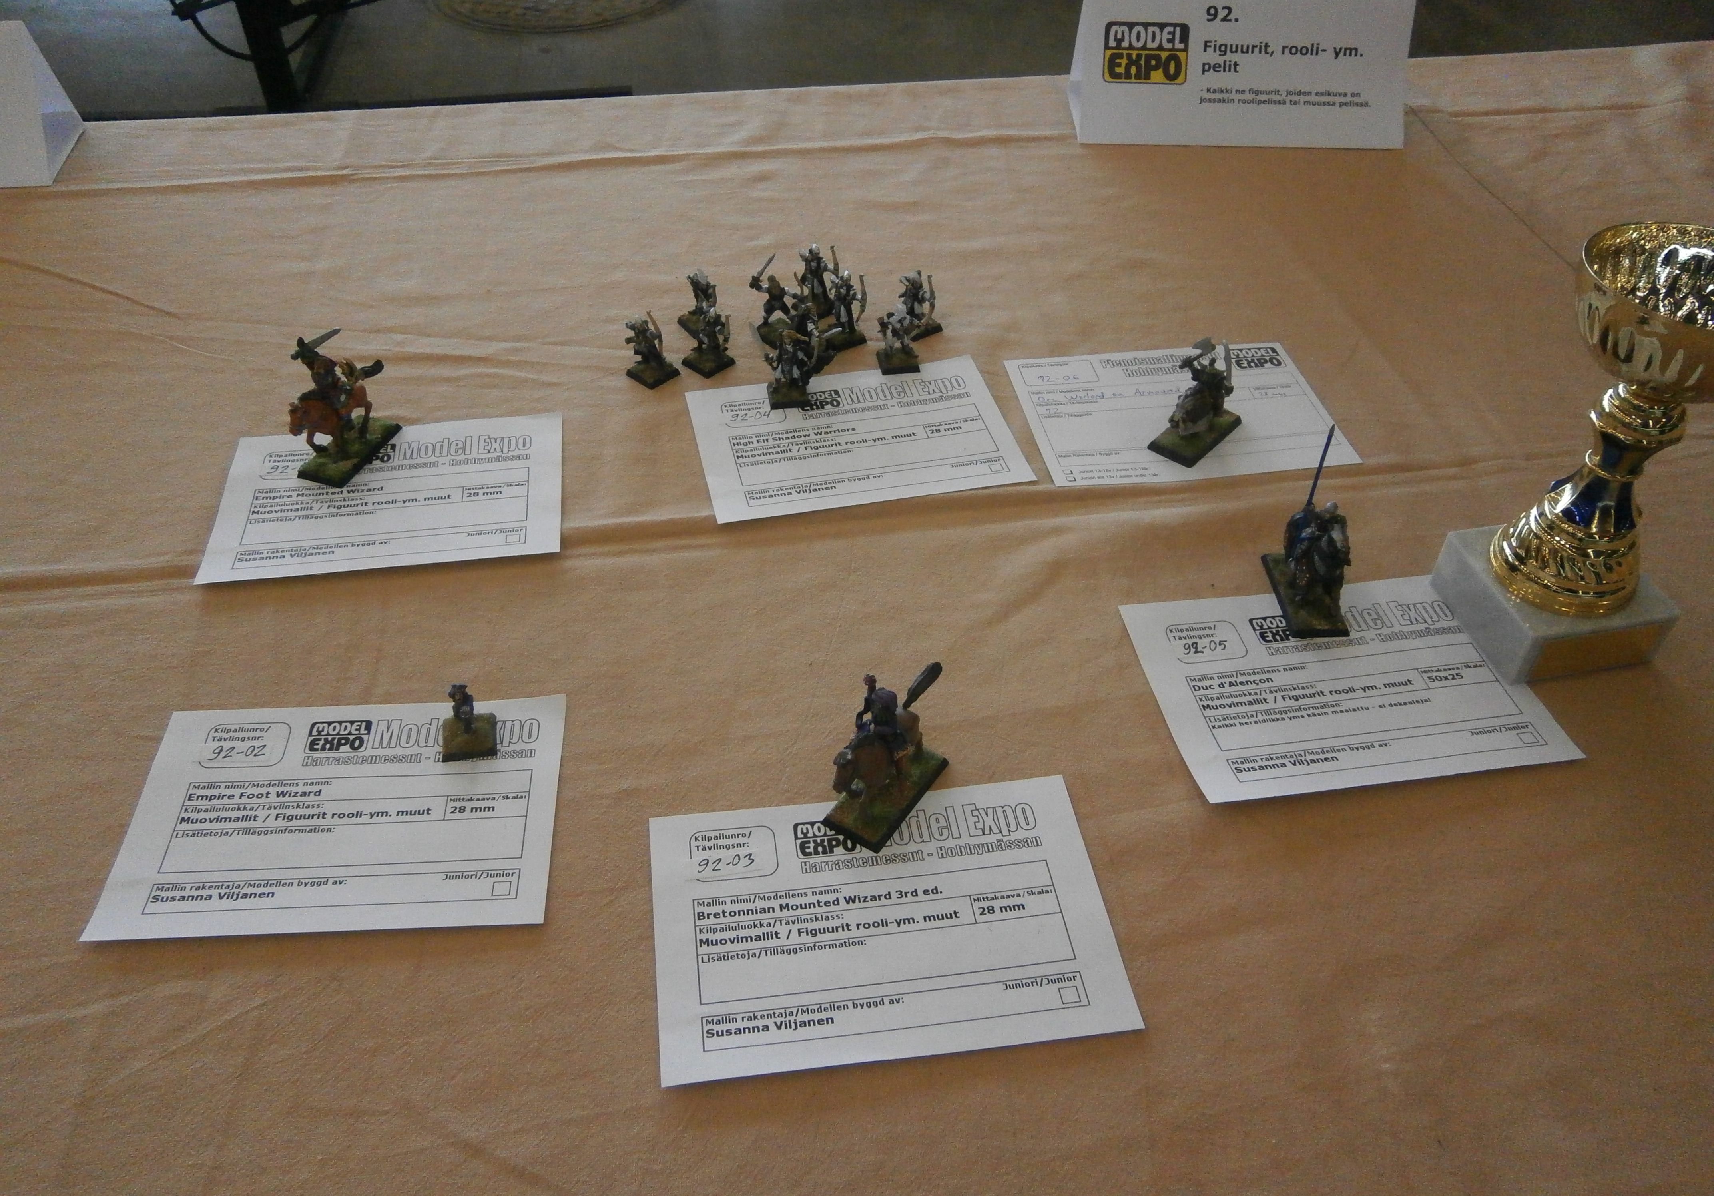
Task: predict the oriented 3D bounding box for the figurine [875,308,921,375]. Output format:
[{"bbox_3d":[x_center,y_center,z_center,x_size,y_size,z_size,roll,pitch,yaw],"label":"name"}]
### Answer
[{"bbox_3d":[0.022,-0.135,0.662,0.023,0.034,0.022,-4,45,-6],"label":"figurine"}]

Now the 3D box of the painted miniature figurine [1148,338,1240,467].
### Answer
[{"bbox_3d":[0.163,-0.096,0.600,0.026,0.054,0.048,32,52,27],"label":"painted miniature figurine"}]

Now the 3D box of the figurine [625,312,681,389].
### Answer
[{"bbox_3d":[-0.104,-0.128,0.650,0.023,0.036,0.022,-33,54,-30],"label":"figurine"}]

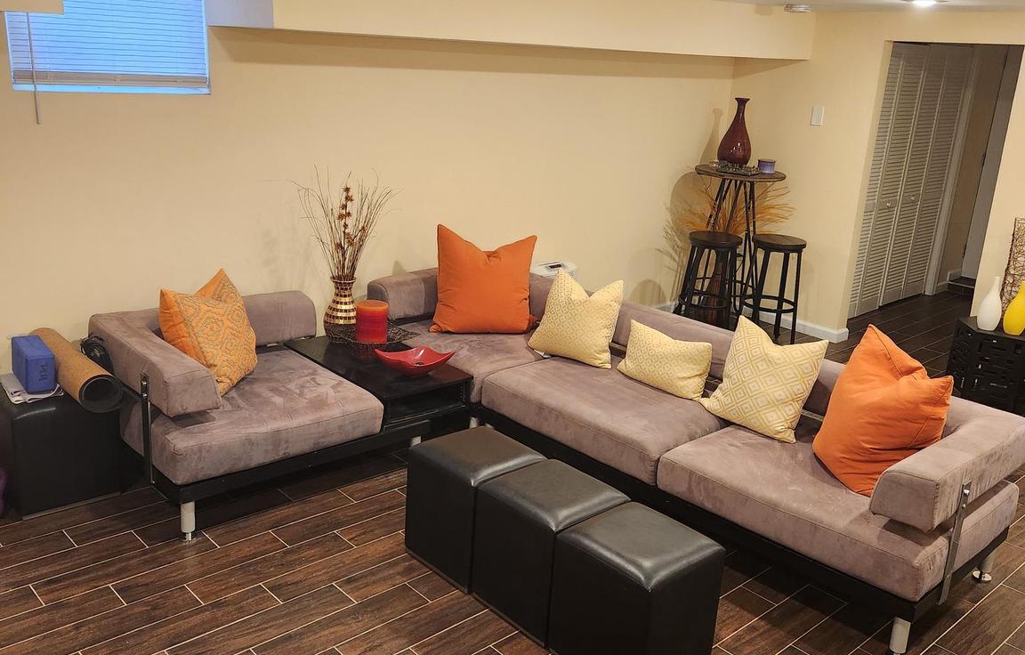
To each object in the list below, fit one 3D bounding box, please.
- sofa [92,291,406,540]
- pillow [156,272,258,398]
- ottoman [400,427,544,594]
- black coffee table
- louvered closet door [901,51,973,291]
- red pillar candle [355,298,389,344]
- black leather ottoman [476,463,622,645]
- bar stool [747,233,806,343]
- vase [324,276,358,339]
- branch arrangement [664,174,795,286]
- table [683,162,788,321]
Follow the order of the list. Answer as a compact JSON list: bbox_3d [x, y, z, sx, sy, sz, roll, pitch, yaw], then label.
[{"bbox_3d":[-1.132,0.306,3.888,0.988,0.664,0.869,-12,23,-41],"label":"sofa"},{"bbox_3d":[-1.254,0.004,3.855,0.150,0.450,0.450,-20,13,13],"label":"pillow"},{"bbox_3d":[-0.124,0.654,3.370,0.371,0.421,0.375,-12,23,-41],"label":"ottoman"},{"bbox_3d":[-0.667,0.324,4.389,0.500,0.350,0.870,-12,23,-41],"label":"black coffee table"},{"bbox_3d":[3.341,-1.208,7.341,0.805,2.013,0.037,-12,23,-41],"label":"louvered closet door"},{"bbox_3d":[-0.708,-0.022,4.585,0.156,0.200,0.156,3,17,-1],"label":"red pillar candle"},{"bbox_3d":[0.117,0.762,3.148,0.375,0.425,0.385,-12,23,-41],"label":"black leather ottoman"},{"bbox_3d":[1.694,-0.194,5.923,0.399,0.754,0.399,-12,23,-41],"label":"bar stool"},{"bbox_3d":[-0.856,-0.092,4.578,0.200,0.310,0.200,4,17,-1],"label":"vase"},{"bbox_3d":[1.553,-0.698,6.511,0.820,0.750,0.700,-12,23,-41],"label":"branch arrangement"},{"bbox_3d":[1.527,-0.537,6.375,0.595,1.124,0.595,-12,23,-41],"label":"table"}]

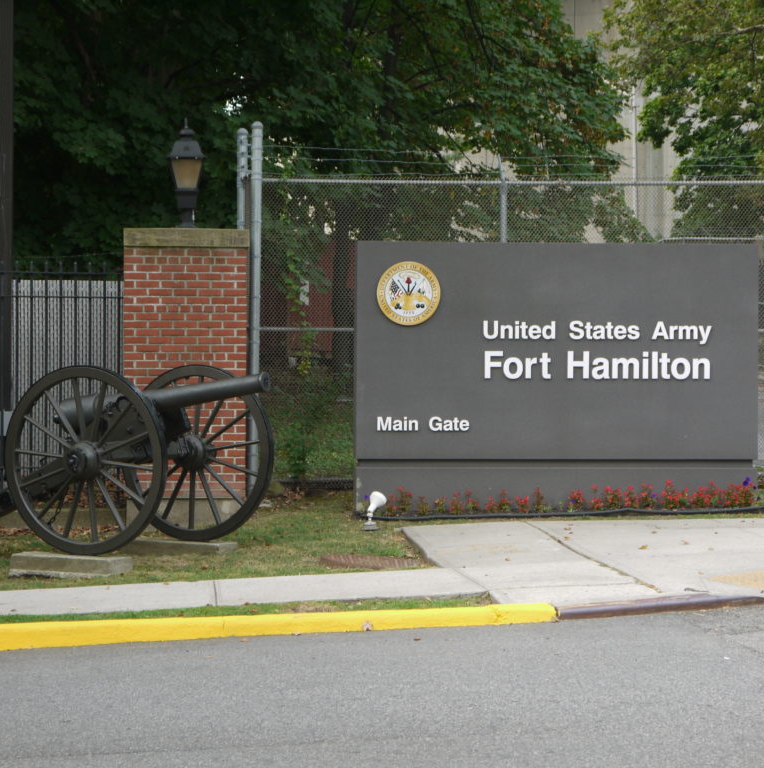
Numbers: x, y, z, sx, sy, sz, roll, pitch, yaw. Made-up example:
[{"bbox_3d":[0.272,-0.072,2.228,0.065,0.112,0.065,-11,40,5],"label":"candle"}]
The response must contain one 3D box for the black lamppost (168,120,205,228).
[{"bbox_3d":[-1.704,-1.822,21.650,0.335,0.980,0.335,0,1,-4],"label":"black lamppost"}]

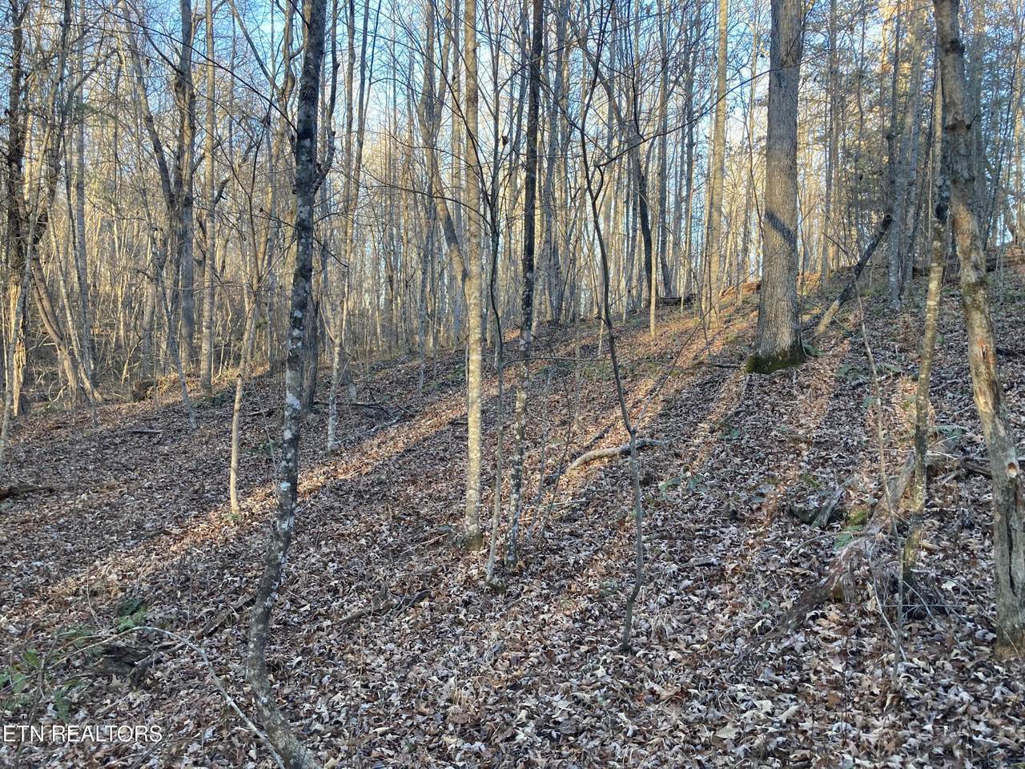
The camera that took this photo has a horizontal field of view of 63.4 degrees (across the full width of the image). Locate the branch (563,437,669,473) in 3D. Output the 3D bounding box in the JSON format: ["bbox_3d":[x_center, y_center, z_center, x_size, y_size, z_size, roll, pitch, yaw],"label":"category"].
[{"bbox_3d":[1.010,0.700,8.350,1.270,0.170,0.340,-12,5,-33],"label":"branch"}]

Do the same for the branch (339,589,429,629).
[{"bbox_3d":[-0.740,1.284,4.799,0.620,0.075,0.100,-12,6,-35],"label":"branch"}]

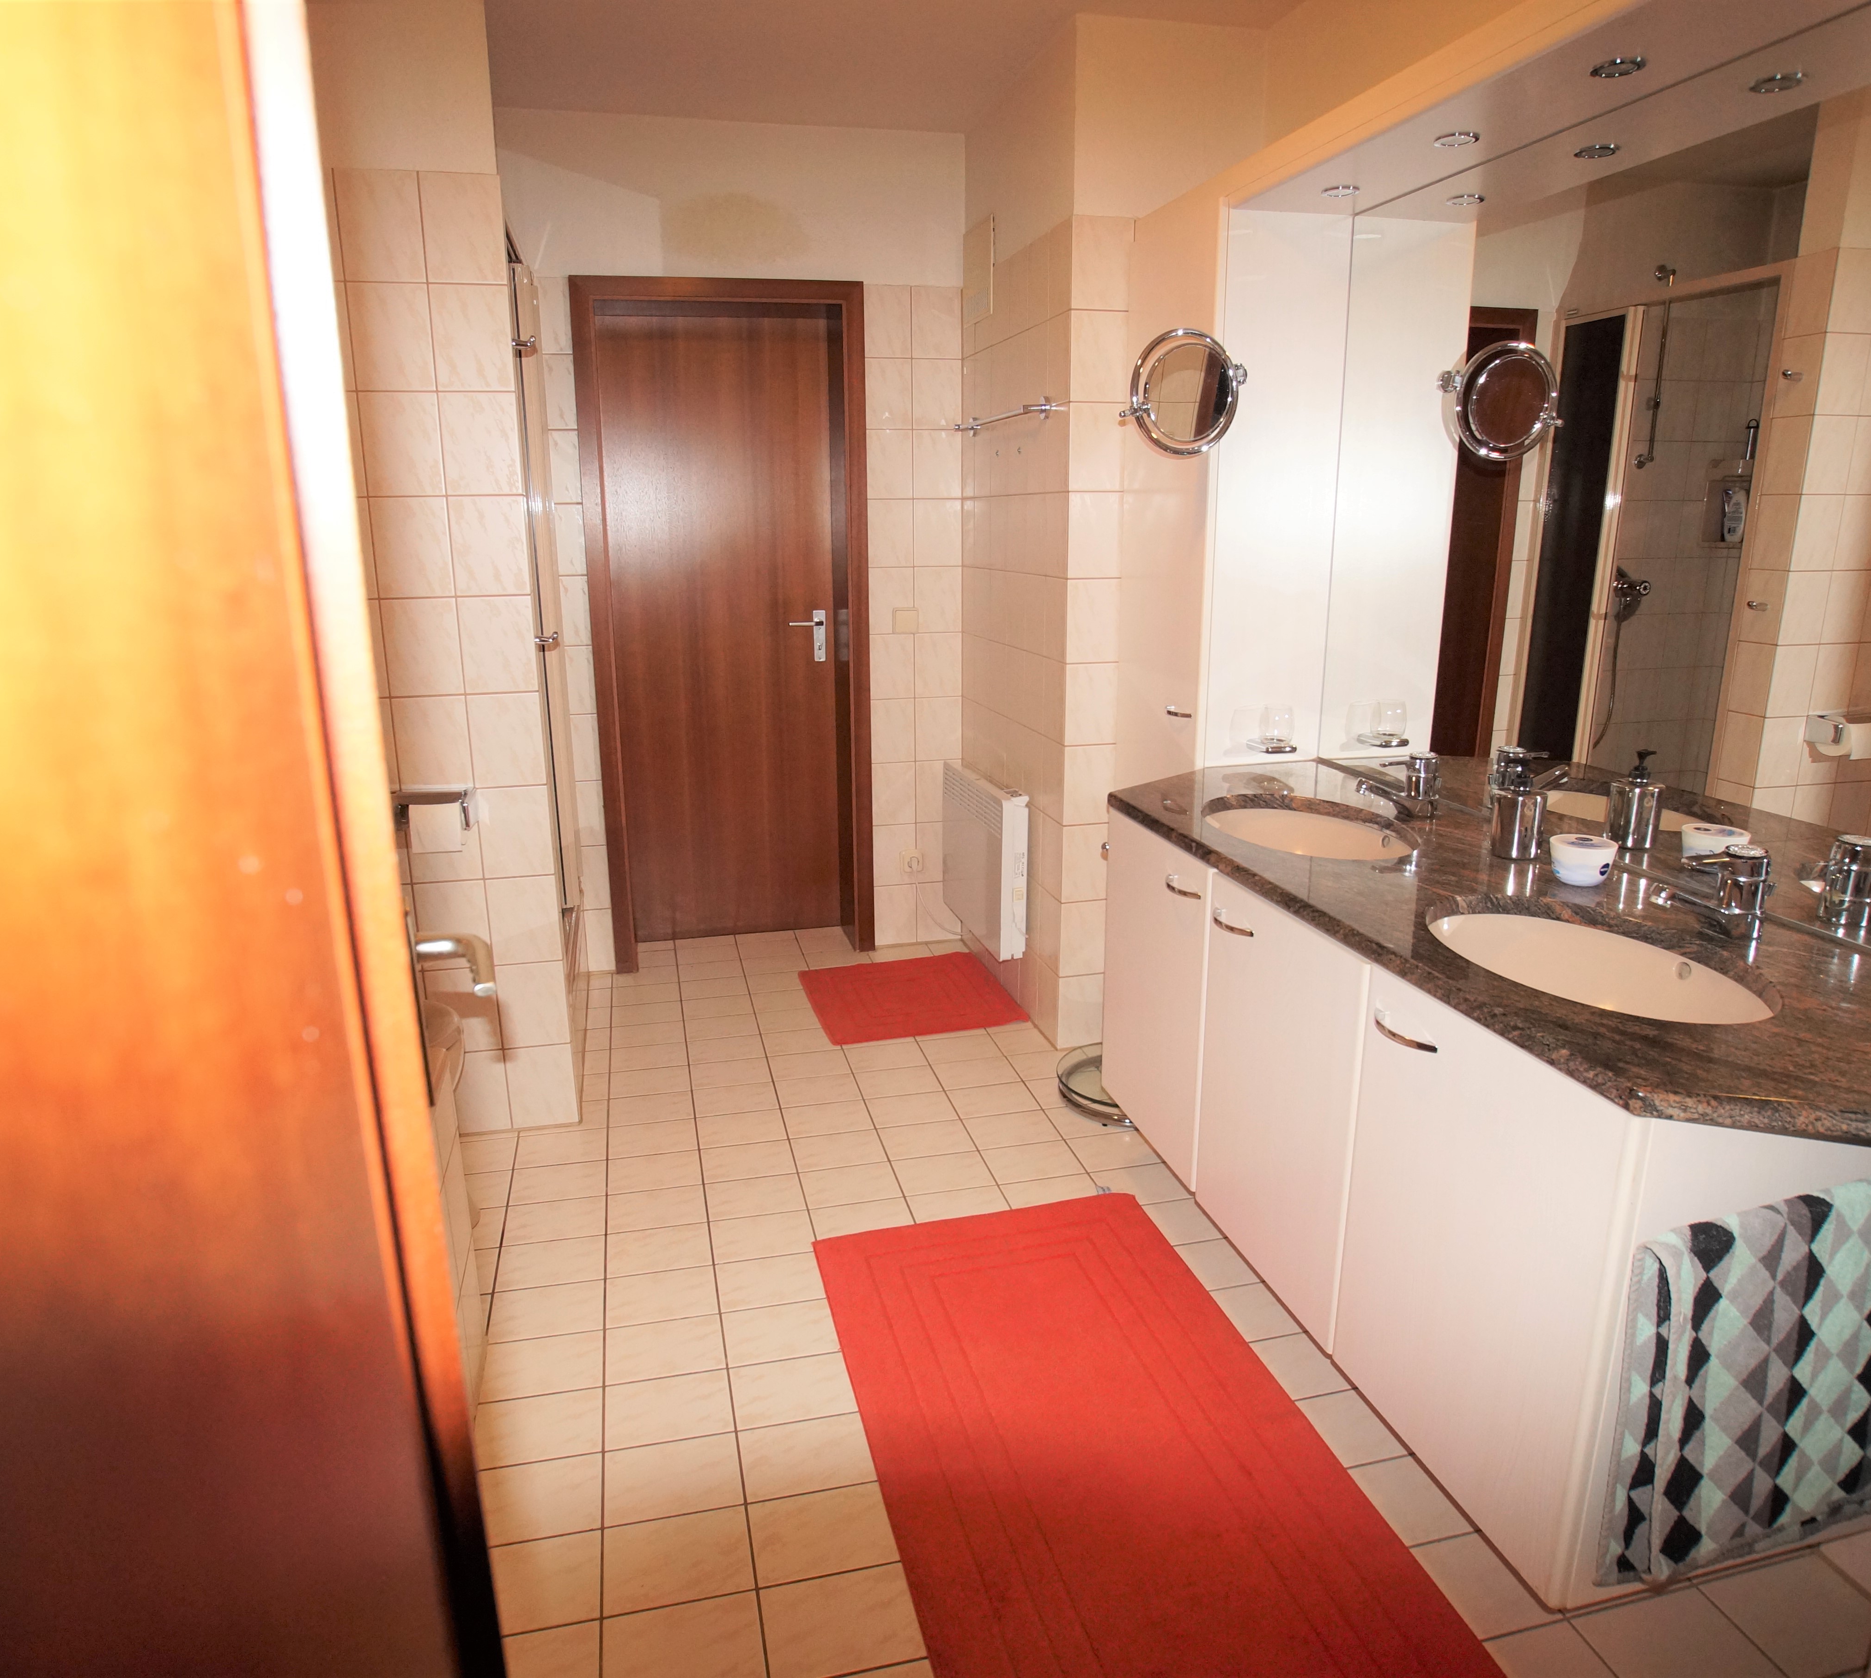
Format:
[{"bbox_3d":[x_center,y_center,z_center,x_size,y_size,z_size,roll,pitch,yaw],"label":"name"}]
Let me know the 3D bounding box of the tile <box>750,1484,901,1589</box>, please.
[{"bbox_3d":[-0.156,0.968,1.557,0.200,0.010,0.147,-3,15,-15],"label":"tile"}]

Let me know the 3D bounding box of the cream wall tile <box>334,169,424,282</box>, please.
[{"bbox_3d":[-1.067,-1.176,2.157,0.149,0.200,0.010,-3,15,-15],"label":"cream wall tile"}]

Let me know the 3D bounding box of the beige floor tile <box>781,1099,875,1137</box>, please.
[{"bbox_3d":[-0.257,0.680,2.691,0.200,0.010,0.147,-3,15,-15],"label":"beige floor tile"}]

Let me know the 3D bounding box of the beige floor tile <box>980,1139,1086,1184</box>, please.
[{"bbox_3d":[0.218,0.730,2.523,0.200,0.010,0.148,-3,15,-14],"label":"beige floor tile"}]

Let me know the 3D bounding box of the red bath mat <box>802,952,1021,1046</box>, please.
[{"bbox_3d":[-0.078,0.467,3.323,0.560,0.015,0.536,-5,17,-15],"label":"red bath mat"}]

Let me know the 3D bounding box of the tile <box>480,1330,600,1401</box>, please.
[{"bbox_3d":[-0.652,0.884,1.868,0.200,0.010,0.148,-3,15,-14],"label":"tile"}]

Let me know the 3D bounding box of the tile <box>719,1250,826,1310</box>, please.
[{"bbox_3d":[-0.304,0.831,2.094,0.200,0.010,0.147,-3,15,-15],"label":"tile"}]

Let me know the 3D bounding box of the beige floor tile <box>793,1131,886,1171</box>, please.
[{"bbox_3d":[-0.220,0.708,2.532,0.200,0.010,0.139,-4,16,-13],"label":"beige floor tile"}]

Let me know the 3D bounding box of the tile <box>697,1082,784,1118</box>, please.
[{"bbox_3d":[-0.494,0.656,2.783,0.200,0.010,0.147,-3,15,-15],"label":"tile"}]

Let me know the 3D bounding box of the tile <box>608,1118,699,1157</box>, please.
[{"bbox_3d":[-0.651,0.696,2.587,0.200,0.010,0.148,-3,15,-14],"label":"tile"}]

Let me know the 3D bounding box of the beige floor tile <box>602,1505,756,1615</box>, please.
[{"bbox_3d":[-0.348,0.978,1.515,0.200,0.010,0.148,-3,15,-14],"label":"beige floor tile"}]

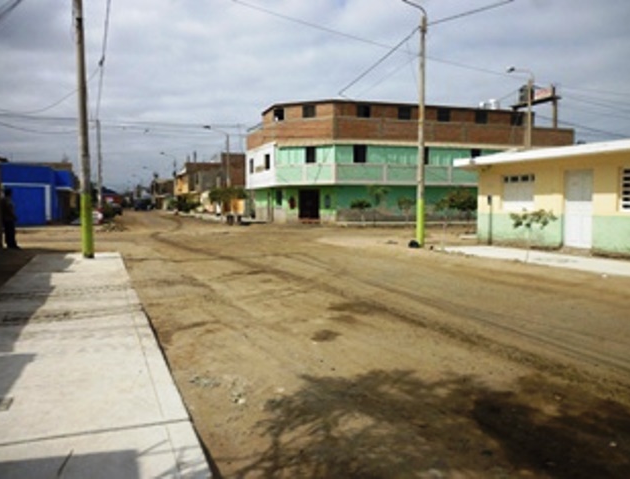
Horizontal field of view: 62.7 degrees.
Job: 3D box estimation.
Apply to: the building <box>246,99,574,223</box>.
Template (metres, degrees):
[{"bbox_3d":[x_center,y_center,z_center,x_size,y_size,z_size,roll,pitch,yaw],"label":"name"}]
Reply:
[{"bbox_3d":[8.039,-6.335,46.380,26.281,9.200,12.049,-1,4,-19],"label":"building"}]

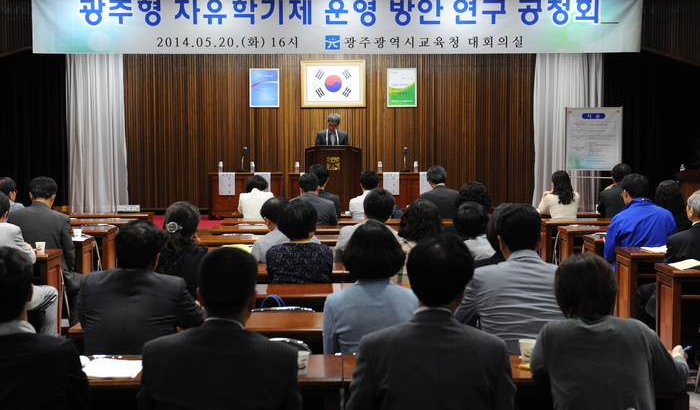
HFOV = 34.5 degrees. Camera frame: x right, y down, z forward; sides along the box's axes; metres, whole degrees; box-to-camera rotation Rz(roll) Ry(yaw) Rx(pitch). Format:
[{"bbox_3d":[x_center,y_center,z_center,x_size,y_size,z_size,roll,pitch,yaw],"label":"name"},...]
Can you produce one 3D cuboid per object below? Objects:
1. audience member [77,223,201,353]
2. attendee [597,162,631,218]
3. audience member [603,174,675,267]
[{"bbox_3d":[-0.864,0.676,4.867,0.540,1.246,0.740,0,3,0],"label":"audience member"},{"bbox_3d":[2.906,0.199,12.332,0.490,1.332,0.740,0,3,0],"label":"attendee"},{"bbox_3d":[2.284,0.396,8.880,0.560,1.270,0.800,0,3,-1],"label":"audience member"}]

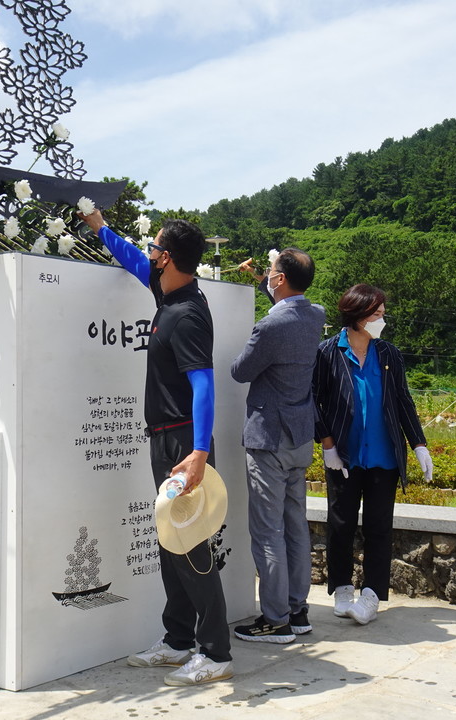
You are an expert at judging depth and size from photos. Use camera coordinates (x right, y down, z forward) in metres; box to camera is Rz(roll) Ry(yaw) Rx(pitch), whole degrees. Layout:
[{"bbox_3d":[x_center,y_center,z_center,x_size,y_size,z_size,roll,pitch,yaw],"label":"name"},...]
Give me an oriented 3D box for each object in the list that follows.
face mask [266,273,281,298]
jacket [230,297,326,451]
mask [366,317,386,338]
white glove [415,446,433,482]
[{"bbox_3d":[0.212,-0.339,4.420,0.090,0.120,0.135,-12,-8,35],"label":"face mask"},{"bbox_3d":[0.215,0.043,4.390,0.430,0.730,0.500,-2,-3,38],"label":"jacket"},{"bbox_3d":[0.722,-0.154,4.670,0.085,0.105,0.120,8,3,33],"label":"mask"},{"bbox_3d":[0.940,0.502,4.660,0.080,0.180,0.090,-11,-2,-11],"label":"white glove"}]

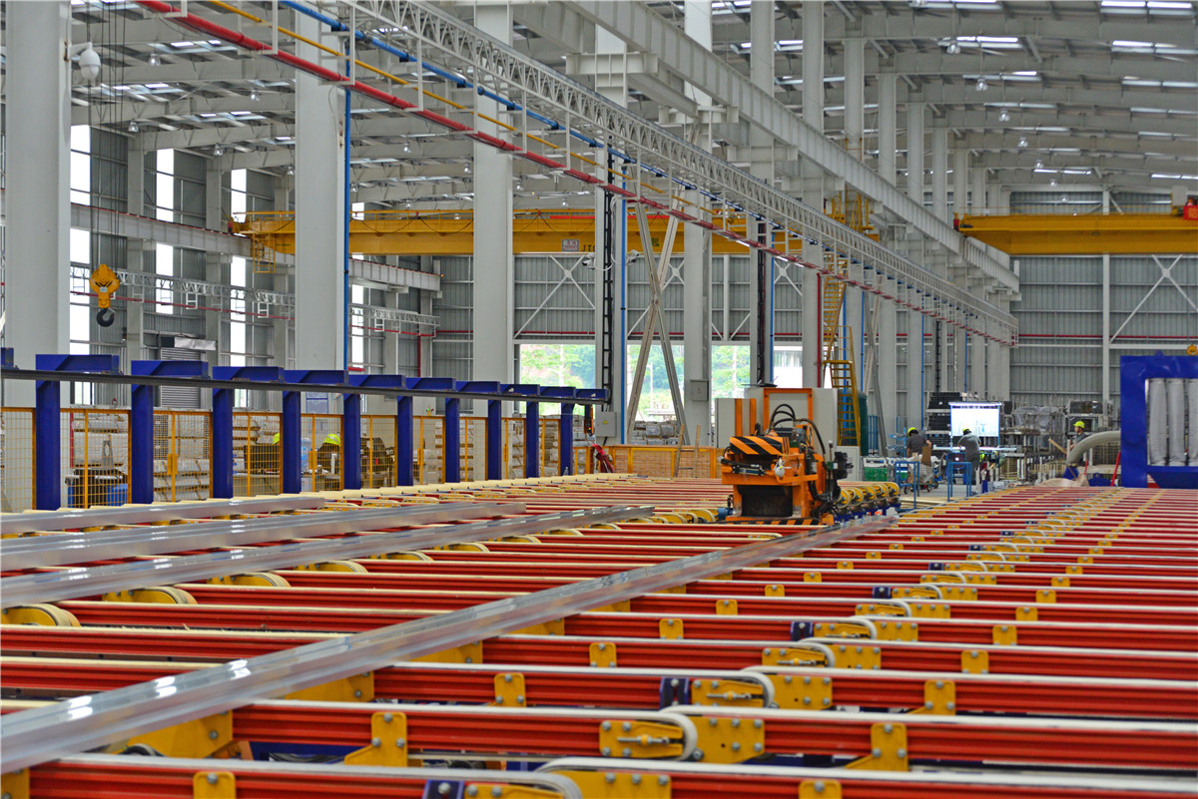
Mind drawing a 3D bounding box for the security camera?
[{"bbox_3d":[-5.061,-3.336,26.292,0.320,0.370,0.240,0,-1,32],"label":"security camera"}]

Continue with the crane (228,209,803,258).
[{"bbox_3d":[-1.930,-7.032,112.995,28.980,1.950,1.600,1,-1,13],"label":"crane"}]

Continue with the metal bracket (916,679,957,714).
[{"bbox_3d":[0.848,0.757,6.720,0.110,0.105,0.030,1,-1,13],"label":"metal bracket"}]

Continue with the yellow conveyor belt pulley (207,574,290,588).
[{"bbox_3d":[-1.410,0.756,10.671,0.320,0.130,0.060,1,-1,13],"label":"yellow conveyor belt pulley"}]

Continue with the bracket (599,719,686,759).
[{"bbox_3d":[0.094,0.727,5.704,0.190,0.090,0.050,1,-1,13],"label":"bracket"}]

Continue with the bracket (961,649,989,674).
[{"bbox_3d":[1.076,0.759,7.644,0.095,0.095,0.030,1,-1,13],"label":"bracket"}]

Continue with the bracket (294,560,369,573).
[{"bbox_3d":[-1.341,0.873,13.385,0.390,0.135,0.100,1,-1,13],"label":"bracket"}]

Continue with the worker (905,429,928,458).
[{"bbox_3d":[8.170,1.478,68.000,0.580,1.580,0.480,1,-1,-12],"label":"worker"}]

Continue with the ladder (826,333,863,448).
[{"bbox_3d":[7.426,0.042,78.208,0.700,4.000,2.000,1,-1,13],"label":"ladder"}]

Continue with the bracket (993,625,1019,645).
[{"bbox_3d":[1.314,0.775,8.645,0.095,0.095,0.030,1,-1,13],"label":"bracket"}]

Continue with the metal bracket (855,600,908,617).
[{"bbox_3d":[1.125,0.844,10.588,0.206,0.087,0.050,1,-1,13],"label":"metal bracket"}]

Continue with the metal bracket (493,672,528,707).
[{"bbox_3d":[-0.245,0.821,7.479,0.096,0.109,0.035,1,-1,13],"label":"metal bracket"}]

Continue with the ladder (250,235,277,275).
[{"bbox_3d":[-13.837,-6.024,110.039,0.741,1.688,0.600,1,-1,13],"label":"ladder"}]

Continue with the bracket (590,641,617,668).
[{"bbox_3d":[0.018,0.831,8.559,0.092,0.106,0.035,1,-1,13],"label":"bracket"}]

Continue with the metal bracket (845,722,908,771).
[{"bbox_3d":[0.678,0.847,6.461,0.153,0.128,0.040,1,-1,13],"label":"metal bracket"}]

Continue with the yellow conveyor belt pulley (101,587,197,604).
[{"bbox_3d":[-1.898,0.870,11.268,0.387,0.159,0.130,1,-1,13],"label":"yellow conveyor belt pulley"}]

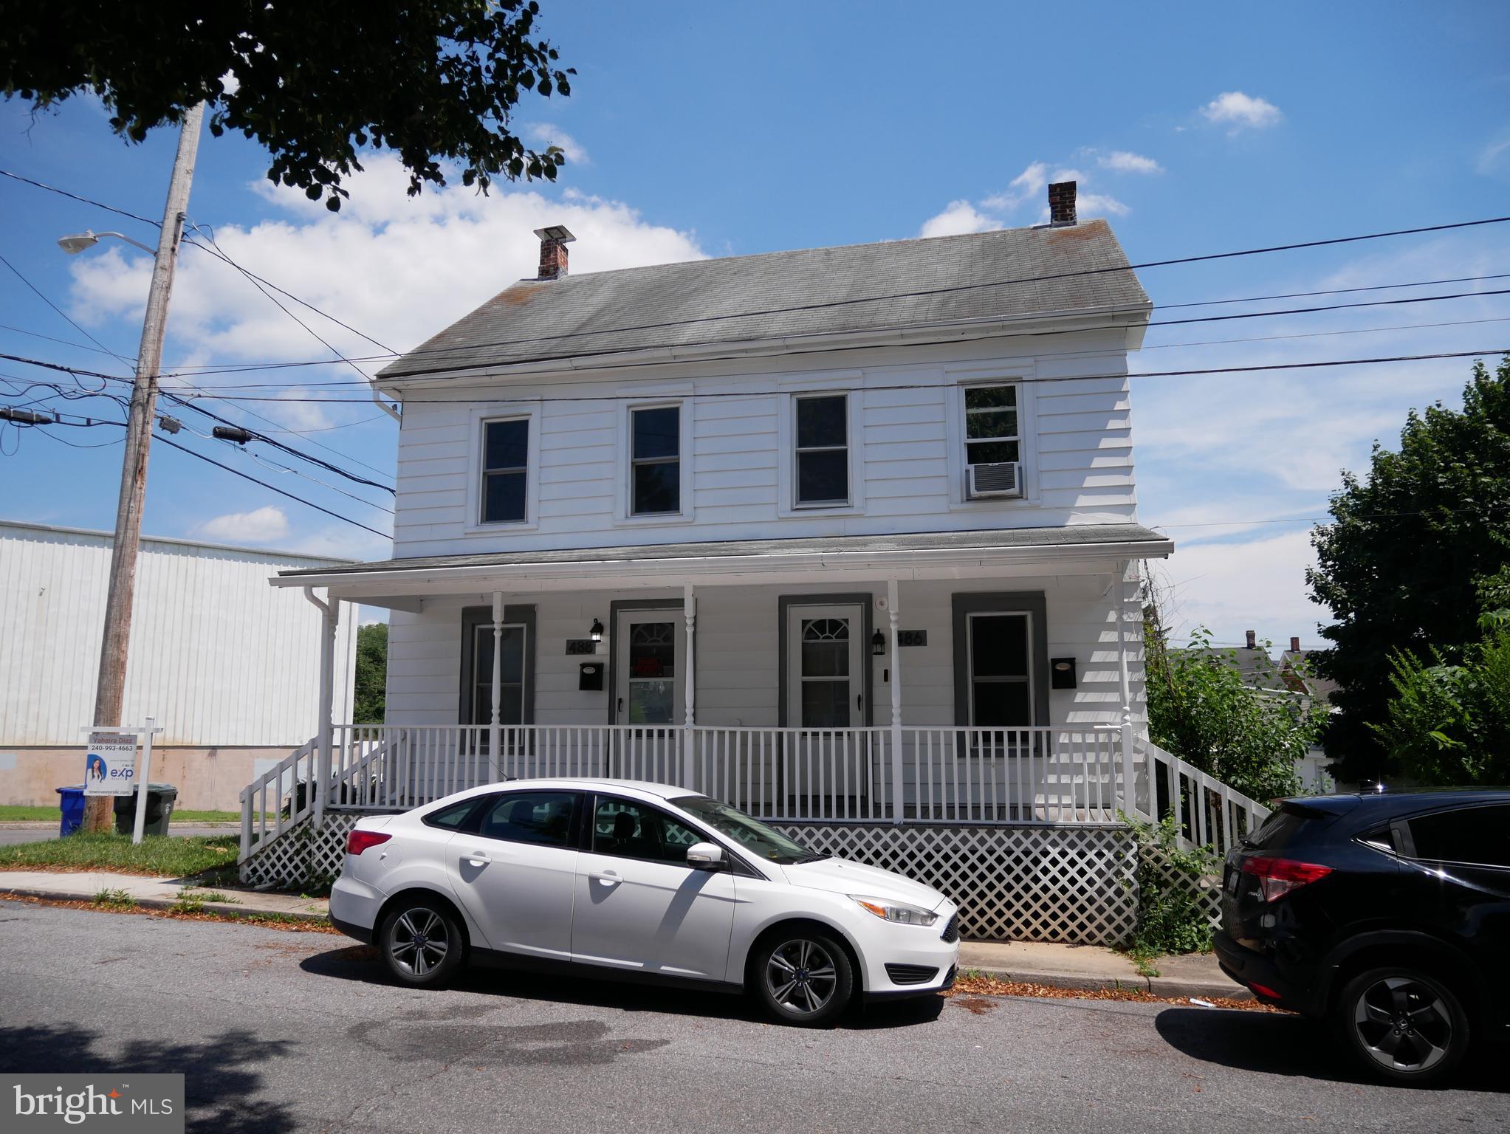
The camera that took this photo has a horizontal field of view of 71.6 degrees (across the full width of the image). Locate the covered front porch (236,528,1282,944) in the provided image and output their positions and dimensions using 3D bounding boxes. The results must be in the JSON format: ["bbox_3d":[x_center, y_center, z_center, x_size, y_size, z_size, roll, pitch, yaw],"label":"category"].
[{"bbox_3d":[-0.342,1.469,10.582,9.933,3.813,2.246,-2,-8,14],"label":"covered front porch"}]

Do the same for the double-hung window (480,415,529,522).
[{"bbox_3d":[-3.052,-1.171,12.755,0.662,1.309,0.130,-2,-8,14],"label":"double-hung window"}]

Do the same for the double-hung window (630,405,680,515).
[{"bbox_3d":[-1.170,-1.254,12.292,0.643,1.318,0.130,-2,-8,14],"label":"double-hung window"}]

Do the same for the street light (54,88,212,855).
[{"bbox_3d":[-9.180,-1.700,14.626,2.050,10.550,0.360,0,-7,14],"label":"street light"}]

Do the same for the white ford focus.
[{"bbox_3d":[-0.827,2.283,7.707,4.530,1.475,1.860,-1,-9,14],"label":"white ford focus"}]

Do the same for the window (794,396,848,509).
[{"bbox_3d":[0.745,-1.315,11.818,0.634,1.315,0.130,-2,-8,14],"label":"window"}]

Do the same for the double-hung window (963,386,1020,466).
[{"bbox_3d":[2.584,-1.354,11.360,0.610,1.264,0.130,-2,-8,14],"label":"double-hung window"}]

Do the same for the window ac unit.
[{"bbox_3d":[2.573,-0.928,11.255,0.530,0.370,0.420,-2,-8,14],"label":"window ac unit"}]

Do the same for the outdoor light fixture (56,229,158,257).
[{"bbox_3d":[-9.262,-4.649,14.978,1.730,0.450,0.340,-2,-8,14],"label":"outdoor light fixture"}]

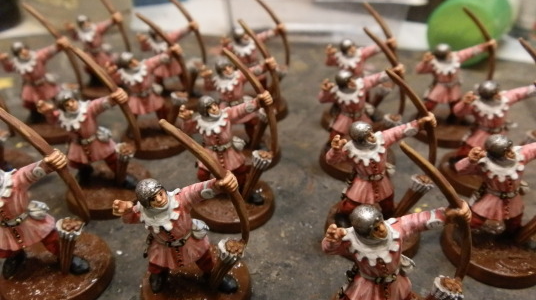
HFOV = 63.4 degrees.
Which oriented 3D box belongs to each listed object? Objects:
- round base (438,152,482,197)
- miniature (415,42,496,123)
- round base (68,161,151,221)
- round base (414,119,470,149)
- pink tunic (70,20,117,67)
[{"bbox_3d":[0.069,0.008,0.142,0.025,0.004,0.025,1,30,-1],"label":"round base"},{"bbox_3d":[0.063,-0.023,0.150,0.025,0.030,0.013,-2,32,-2],"label":"miniature"},{"bbox_3d":[-0.047,0.012,0.130,0.025,0.004,0.025,1,30,-1],"label":"round base"},{"bbox_3d":[0.069,-0.008,0.169,0.025,0.004,0.025,1,30,-1],"label":"round base"},{"bbox_3d":[-0.074,-0.046,0.185,0.021,0.019,0.011,3,31,3],"label":"pink tunic"}]

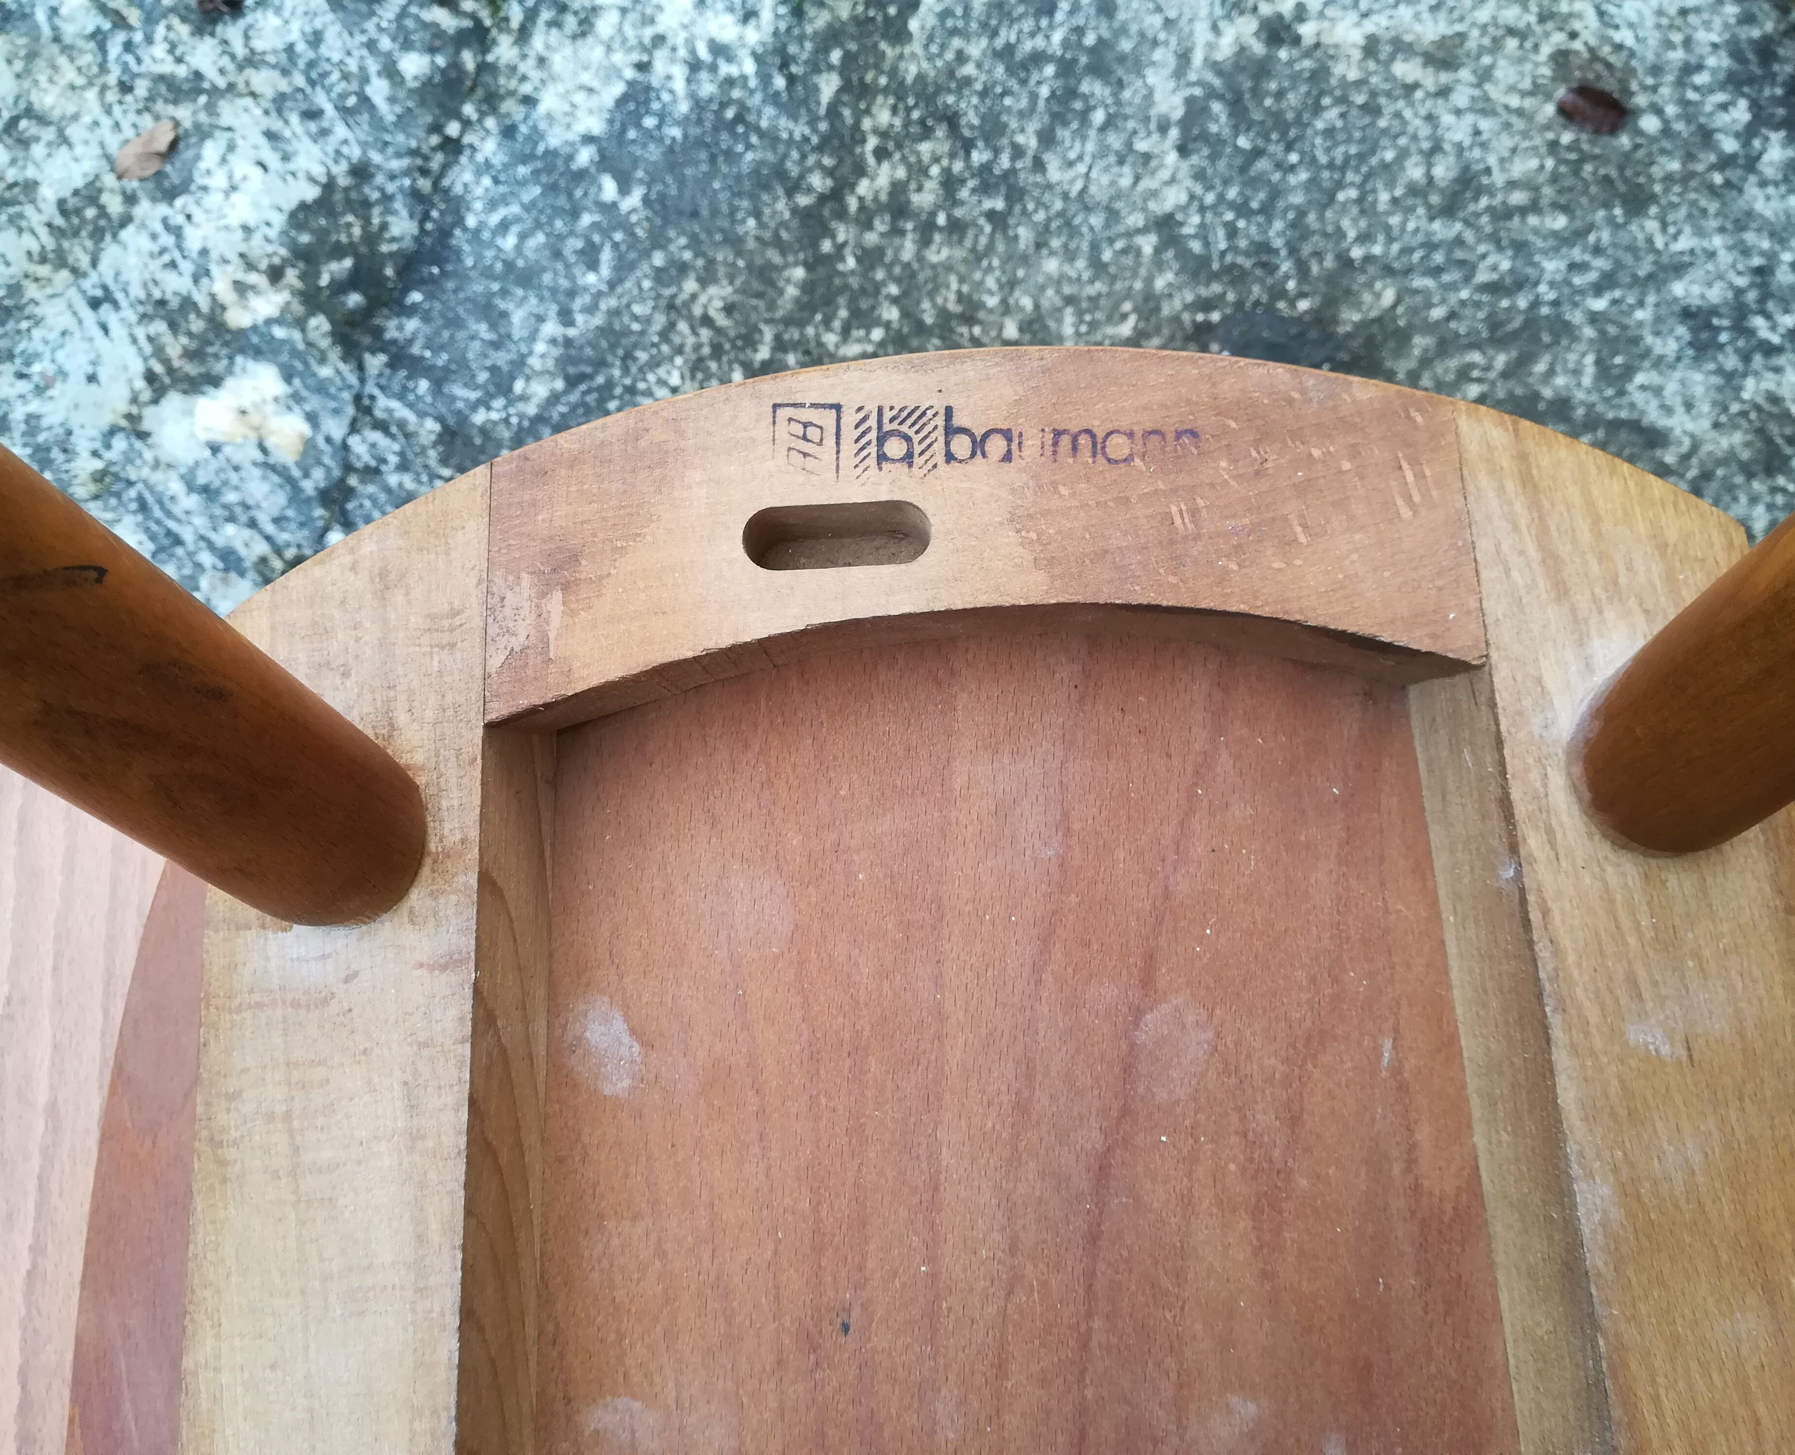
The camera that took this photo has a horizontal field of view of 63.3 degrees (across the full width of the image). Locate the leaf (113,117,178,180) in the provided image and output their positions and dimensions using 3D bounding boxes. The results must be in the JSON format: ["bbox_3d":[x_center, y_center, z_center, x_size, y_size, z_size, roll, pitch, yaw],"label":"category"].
[{"bbox_3d":[-0.497,-0.383,0.966,0.032,0.010,0.053,17,72,8],"label":"leaf"}]

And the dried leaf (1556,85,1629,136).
[{"bbox_3d":[0.444,-0.395,0.931,0.041,0.010,0.032,32,75,12],"label":"dried leaf"}]

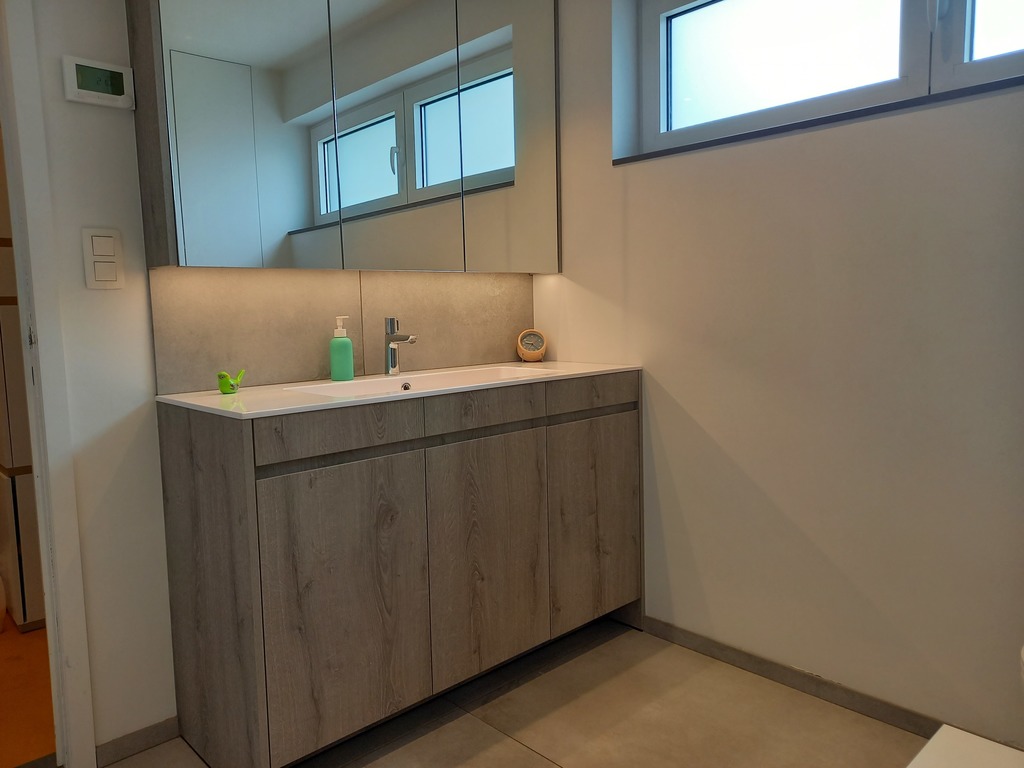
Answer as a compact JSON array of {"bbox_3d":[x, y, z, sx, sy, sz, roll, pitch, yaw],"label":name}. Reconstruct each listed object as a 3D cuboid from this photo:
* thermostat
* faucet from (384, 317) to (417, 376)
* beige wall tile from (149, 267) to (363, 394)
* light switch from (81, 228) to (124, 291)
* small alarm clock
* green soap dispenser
[{"bbox_3d":[-0.974,-0.709,1.748,0.143,0.094,0.028,-7,8,-43],"label":"thermostat"},{"bbox_3d":[-0.342,-0.113,2.264,0.046,0.180,0.143,-7,8,-43],"label":"faucet"},{"bbox_3d":[-0.688,-0.157,2.080,0.613,0.322,0.010,-7,8,-43],"label":"beige wall tile"},{"bbox_3d":[-0.985,-0.301,1.783,0.084,0.144,0.011,-7,8,-43],"label":"light switch"},{"bbox_3d":[0.076,-0.138,2.724,0.109,0.116,0.100,-1,6,2],"label":"small alarm clock"},{"bbox_3d":[-0.505,-0.106,2.185,0.067,0.190,0.067,-1,6,0],"label":"green soap dispenser"}]

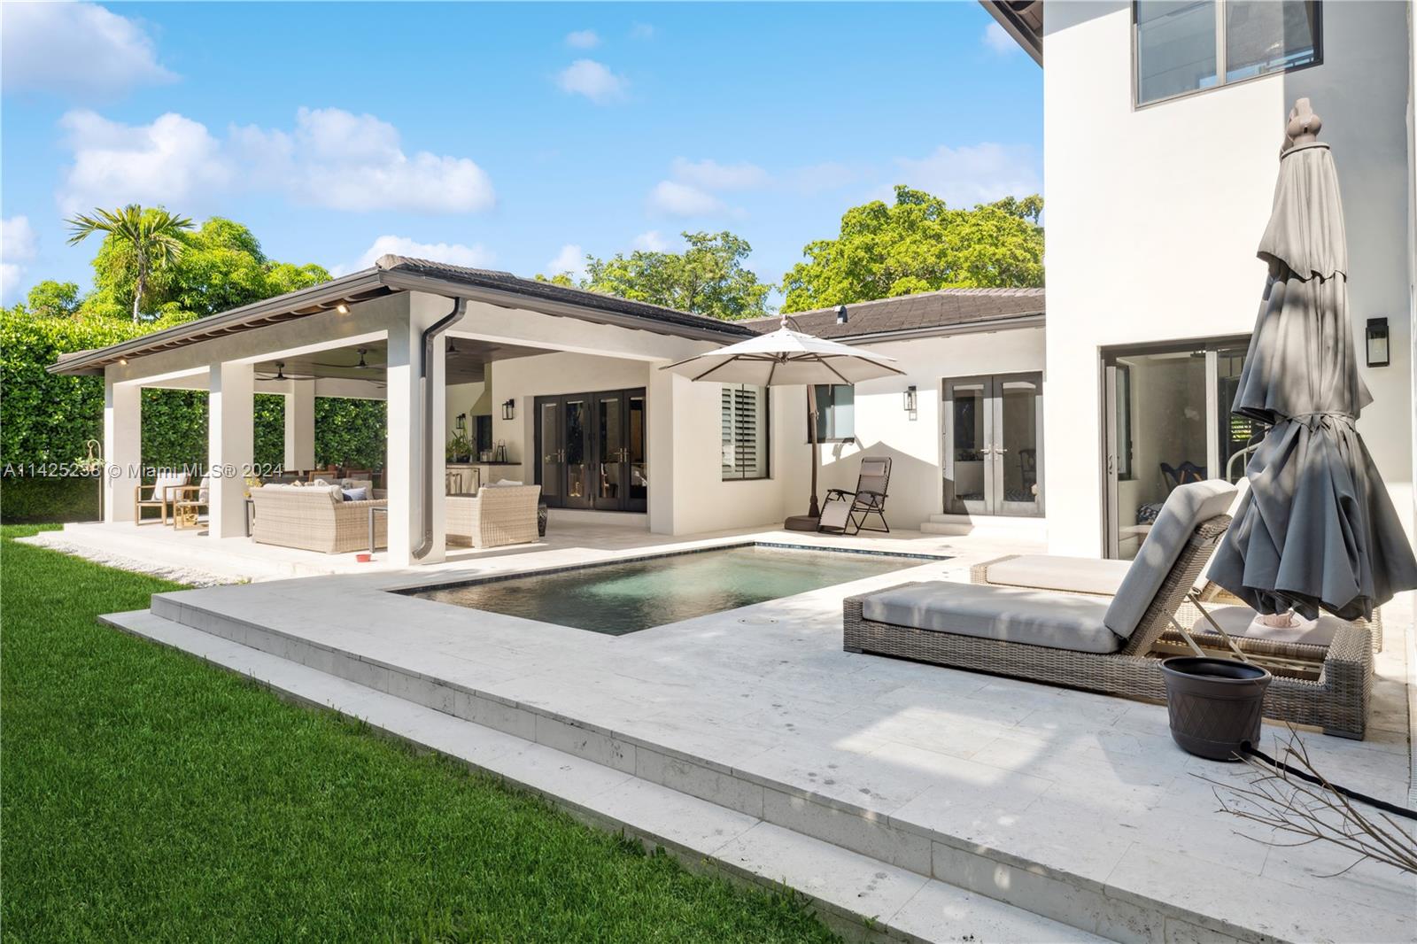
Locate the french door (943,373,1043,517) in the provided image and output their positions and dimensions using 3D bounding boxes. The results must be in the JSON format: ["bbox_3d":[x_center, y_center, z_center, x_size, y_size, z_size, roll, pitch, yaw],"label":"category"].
[{"bbox_3d":[3.994,-0.370,11.622,1.474,1.998,0.120,1,1,40],"label":"french door"}]

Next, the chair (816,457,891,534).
[{"bbox_3d":[2.156,0.337,12.185,0.950,1.110,0.670,-1,1,-38],"label":"chair"}]

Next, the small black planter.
[{"bbox_3d":[1.922,0.896,3.137,0.361,0.303,0.361,0,1,0],"label":"small black planter"}]

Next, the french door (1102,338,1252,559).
[{"bbox_3d":[4.268,-0.093,7.031,1.726,2.101,0.120,1,1,40],"label":"french door"}]

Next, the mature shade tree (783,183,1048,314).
[{"bbox_3d":[7.207,-4.208,27.087,9.800,10.241,9.800,0,1,0],"label":"mature shade tree"}]

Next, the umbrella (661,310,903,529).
[{"bbox_3d":[1.116,-0.589,11.398,3.300,3.000,3.683,0,1,21],"label":"umbrella"}]

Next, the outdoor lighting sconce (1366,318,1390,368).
[{"bbox_3d":[5.008,-0.970,6.182,0.131,0.376,0.160,1,1,40],"label":"outdoor lighting sconce"}]

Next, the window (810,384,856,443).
[{"bbox_3d":[1.970,-0.958,13.261,0.857,0.988,0.110,1,1,40],"label":"window"}]

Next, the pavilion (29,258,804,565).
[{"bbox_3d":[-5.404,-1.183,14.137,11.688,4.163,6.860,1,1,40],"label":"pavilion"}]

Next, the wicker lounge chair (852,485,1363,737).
[{"bbox_3d":[1.949,0.527,4.316,2.325,0.999,0.899,1,1,40],"label":"wicker lounge chair"}]

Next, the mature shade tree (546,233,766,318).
[{"bbox_3d":[-1.704,-3.771,29.080,8.200,9.391,8.200,0,1,0],"label":"mature shade tree"}]

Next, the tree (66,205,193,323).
[{"bbox_3d":[-14.624,-2.810,21.067,2.900,7.878,2.900,0,1,0],"label":"tree"}]

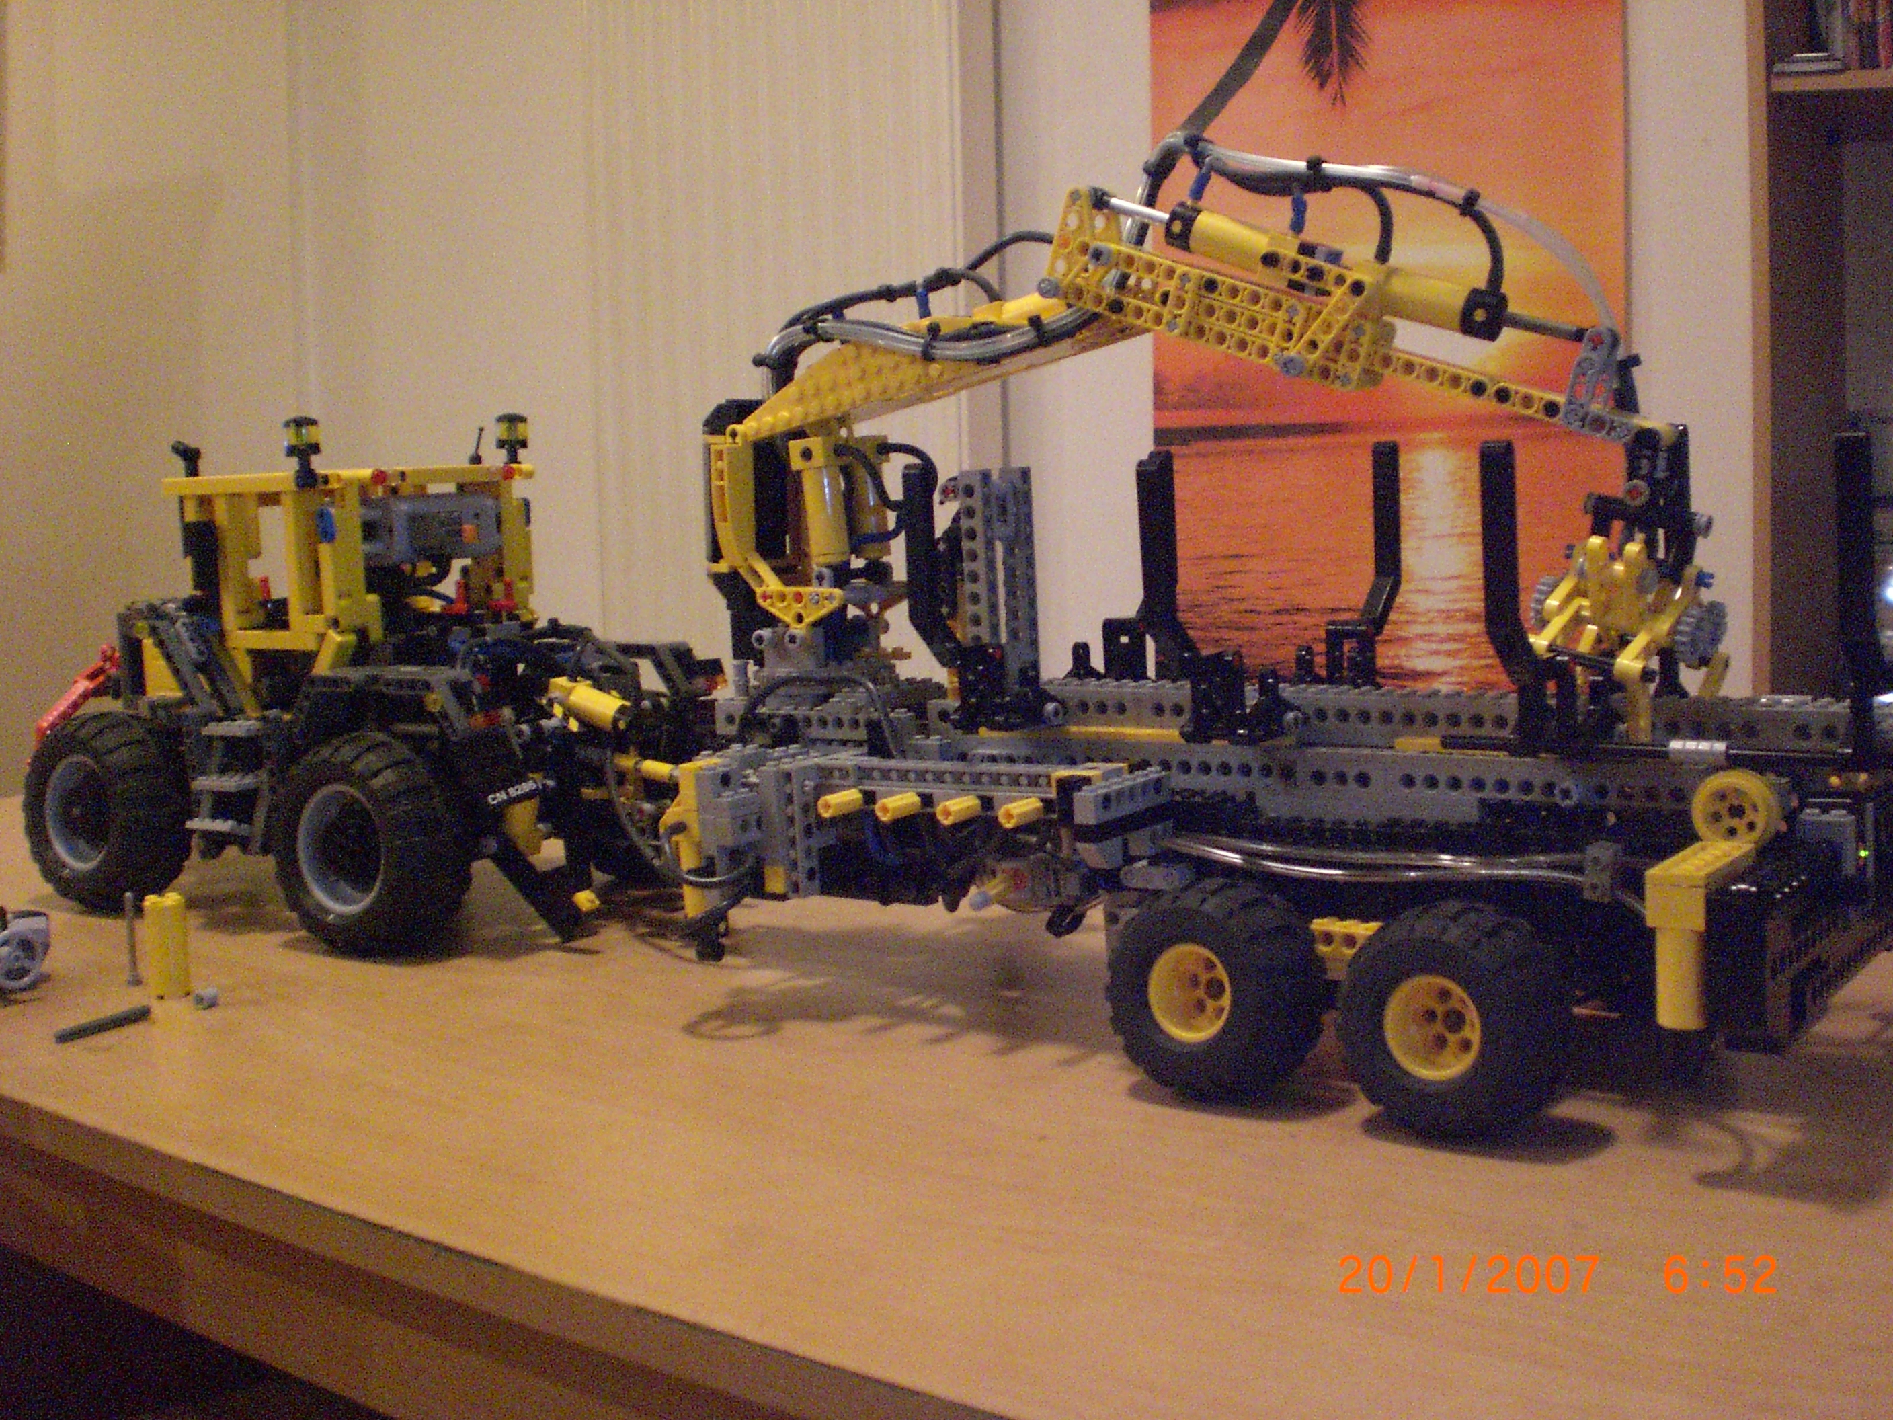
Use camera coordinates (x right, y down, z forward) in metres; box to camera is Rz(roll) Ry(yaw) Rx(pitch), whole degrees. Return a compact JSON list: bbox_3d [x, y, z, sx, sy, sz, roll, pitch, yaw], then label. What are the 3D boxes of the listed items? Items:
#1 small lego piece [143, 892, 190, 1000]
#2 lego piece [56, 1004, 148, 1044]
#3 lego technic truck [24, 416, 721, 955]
[{"bbox_3d":[-0.320,0.097,0.854,0.016,0.040,0.016,3,8,34],"label":"small lego piece"},{"bbox_3d":[-0.327,0.121,0.804,0.005,0.005,0.040,3,8,34],"label":"lego piece"},{"bbox_3d":[-0.319,-0.028,1.055,0.467,0.236,0.209,3,9,36],"label":"lego technic truck"}]

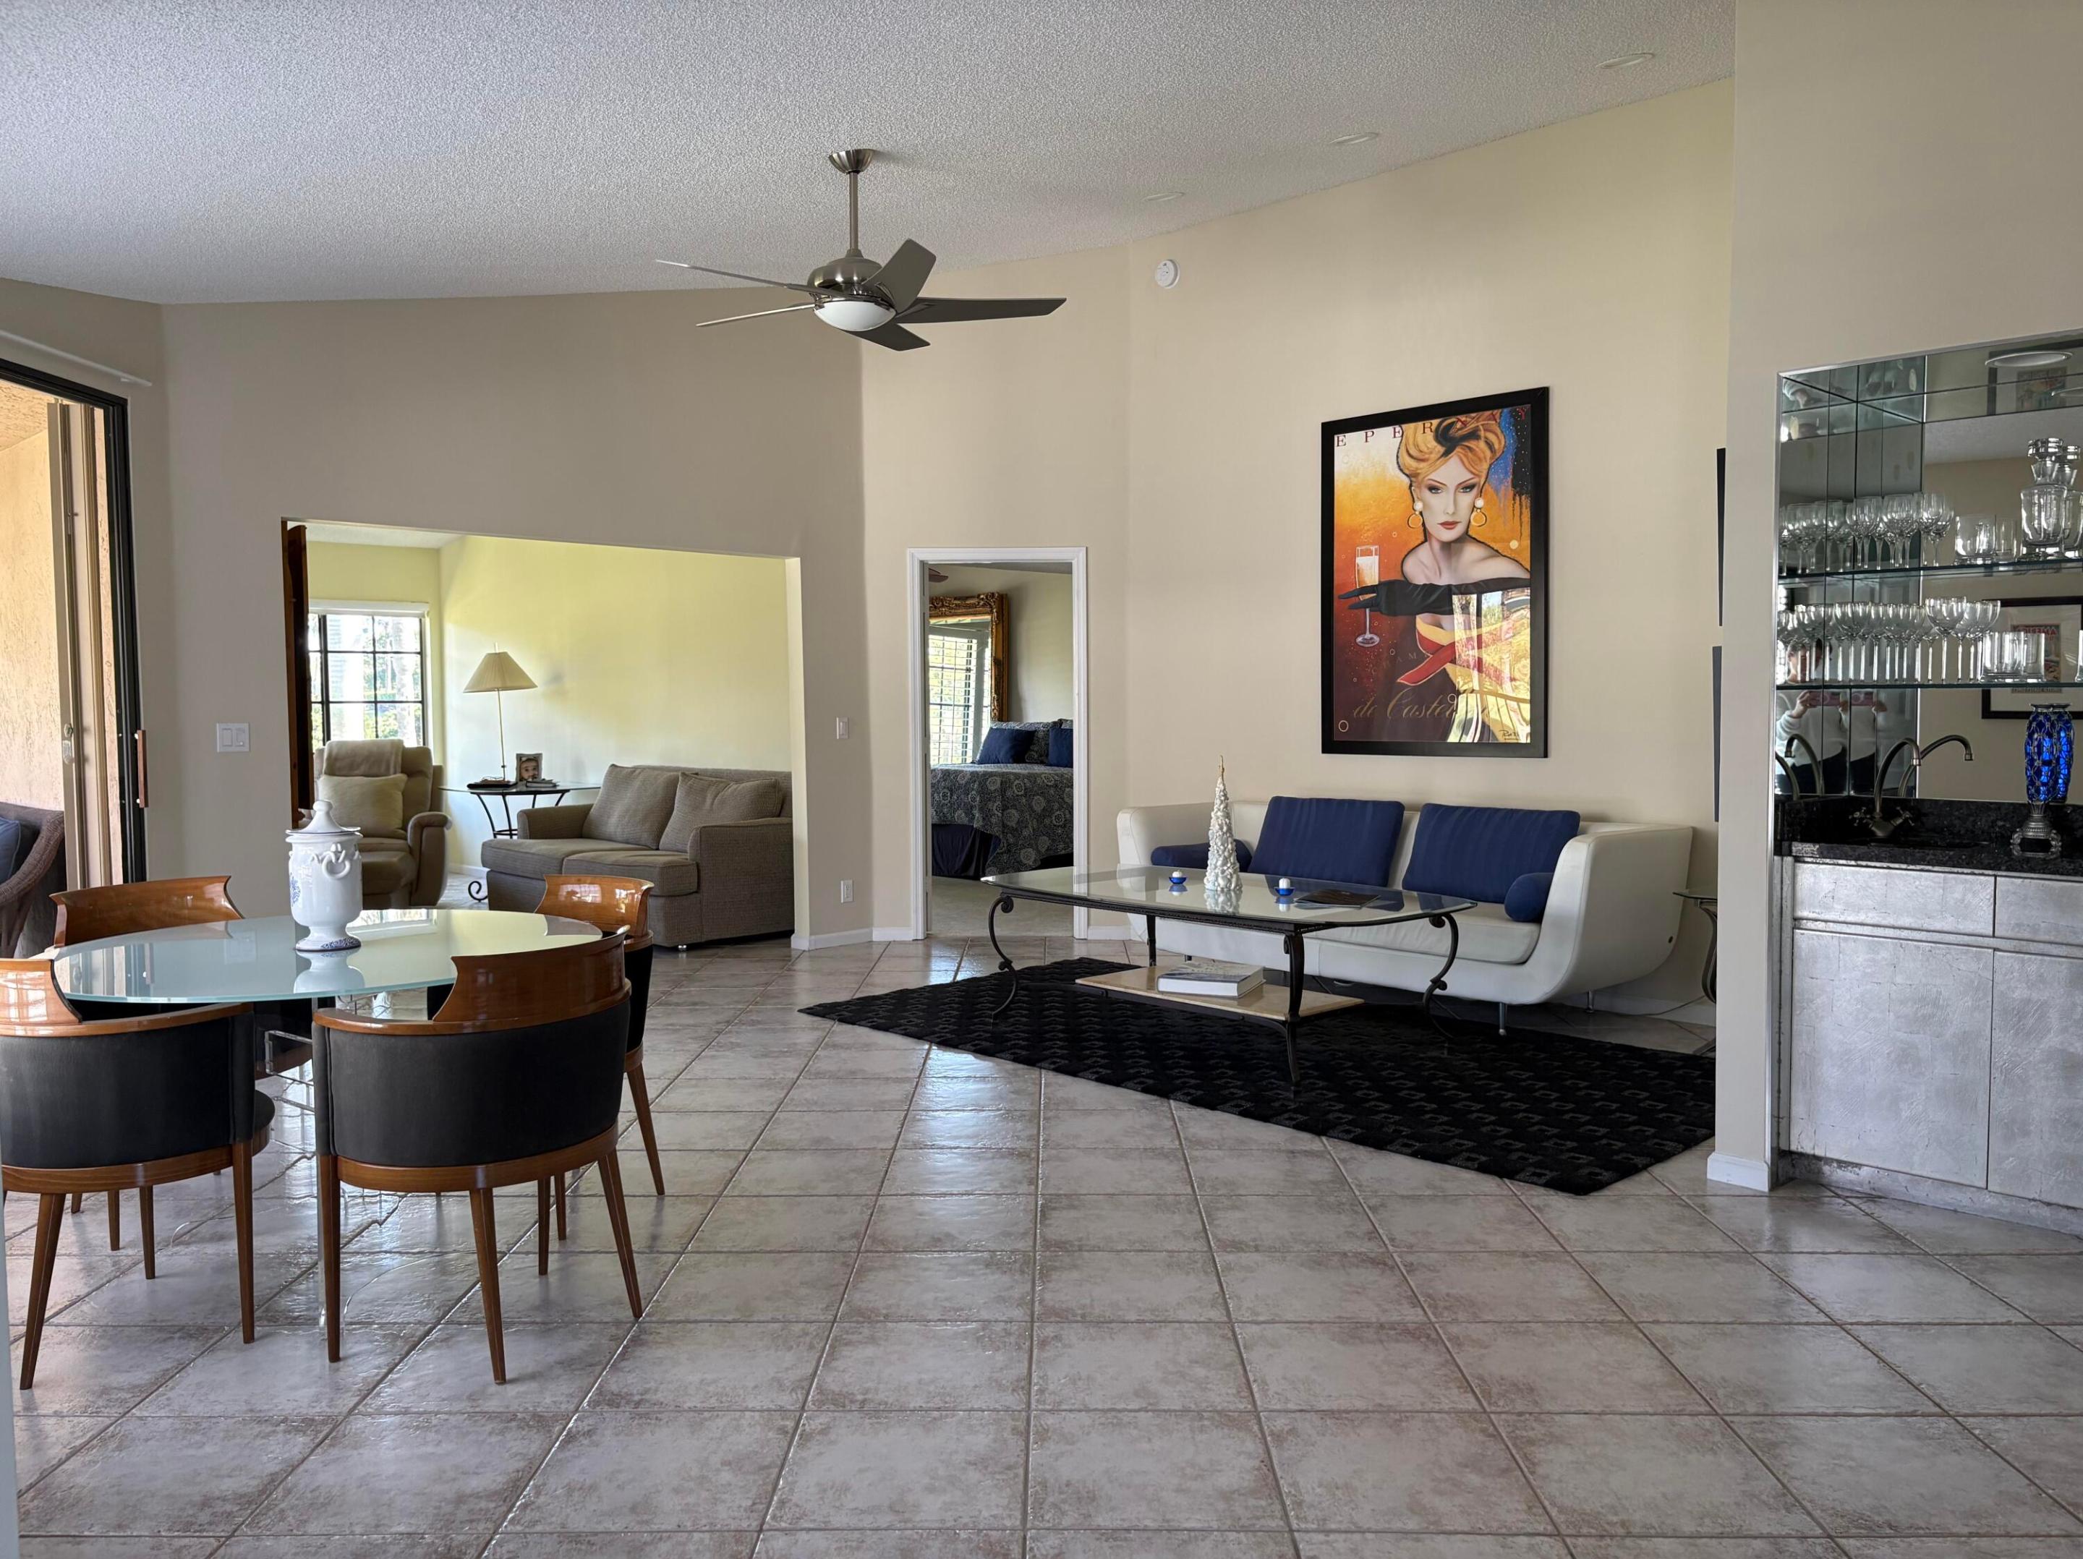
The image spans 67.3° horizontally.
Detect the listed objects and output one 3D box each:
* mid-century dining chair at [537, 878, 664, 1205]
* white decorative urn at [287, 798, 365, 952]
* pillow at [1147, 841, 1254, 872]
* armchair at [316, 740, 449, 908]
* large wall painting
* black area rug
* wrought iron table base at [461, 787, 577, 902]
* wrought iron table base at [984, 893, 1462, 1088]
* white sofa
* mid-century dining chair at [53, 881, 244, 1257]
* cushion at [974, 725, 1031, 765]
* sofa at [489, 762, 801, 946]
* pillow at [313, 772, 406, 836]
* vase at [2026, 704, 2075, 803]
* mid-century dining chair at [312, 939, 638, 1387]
[{"bbox_3d":[-1.276,0.681,4.001,0.575,0.815,0.510,2,4,38],"label":"mid-century dining chair"},{"bbox_3d":[-1.564,0.210,3.430,0.158,0.329,0.165,-3,4,-45],"label":"white decorative urn"},{"bbox_3d":[0.763,0.406,7.480,0.540,0.190,0.190,-3,4,-44],"label":"pillow"},{"bbox_3d":[-4.329,0.271,10.186,0.950,1.030,0.970,-1,3,-19],"label":"armchair"},{"bbox_3d":[1.727,-0.880,6.981,0.040,1.551,1.155,-3,4,-44],"label":"large wall painting"},{"bbox_3d":[0.836,0.994,5.966,1.810,0.012,3.525,-3,4,-44],"label":"black area rug"},{"bbox_3d":[-3.334,0.448,10.033,0.690,0.720,0.690,-1,3,-18],"label":"wrought iron table base"},{"bbox_3d":[0.621,0.727,5.924,0.870,0.520,1.570,-3,4,-44],"label":"wrought iron table base"},{"bbox_3d":[1.474,0.557,6.829,0.789,0.800,2.404,-3,4,-44],"label":"white sofa"},{"bbox_3d":[-2.200,0.688,4.029,0.525,0.820,0.600,1,3,29],"label":"mid-century dining chair"},{"bbox_3d":[-0.307,-0.267,12.853,0.470,0.350,0.150,3,-22,45],"label":"cushion"},{"bbox_3d":[-2.297,0.388,8.950,1.900,0.910,0.950,3,4,44],"label":"sofa"},{"bbox_3d":[-4.422,0.168,10.170,0.550,0.400,0.150,0,-12,-5],"label":"pillow"},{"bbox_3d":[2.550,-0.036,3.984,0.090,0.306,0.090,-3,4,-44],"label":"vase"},{"bbox_3d":[-1.133,0.721,3.202,0.510,0.815,0.575,1,3,29],"label":"mid-century dining chair"}]

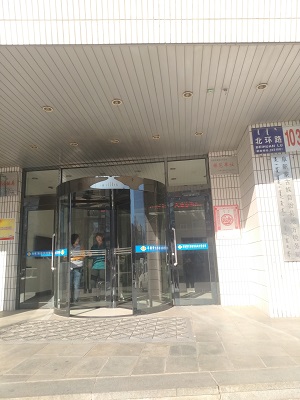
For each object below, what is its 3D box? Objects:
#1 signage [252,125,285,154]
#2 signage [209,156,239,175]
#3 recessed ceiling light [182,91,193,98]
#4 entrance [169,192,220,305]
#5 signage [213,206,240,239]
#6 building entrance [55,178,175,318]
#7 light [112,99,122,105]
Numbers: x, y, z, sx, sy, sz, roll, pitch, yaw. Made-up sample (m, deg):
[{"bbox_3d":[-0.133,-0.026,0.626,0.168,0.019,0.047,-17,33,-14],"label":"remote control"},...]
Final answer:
[{"bbox_3d":[2.075,-1.056,5.456,0.517,0.475,0.030,-4,-11,6],"label":"signage"},{"bbox_3d":[1.610,-0.756,6.769,0.589,0.393,0.040,-4,-11,6],"label":"signage"},{"bbox_3d":[0.543,-1.515,4.487,0.145,0.050,0.145,-4,-11,6],"label":"recessed ceiling light"},{"bbox_3d":[0.897,0.961,6.540,0.941,2.396,0.100,-4,-11,6],"label":"entrance"},{"bbox_3d":[1.625,0.463,6.535,0.504,0.708,0.030,-4,-11,6],"label":"signage"},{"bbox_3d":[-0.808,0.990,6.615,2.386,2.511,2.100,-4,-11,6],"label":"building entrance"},{"bbox_3d":[-0.492,-1.447,4.618,0.145,0.050,0.145,-4,-11,6],"label":"light"}]

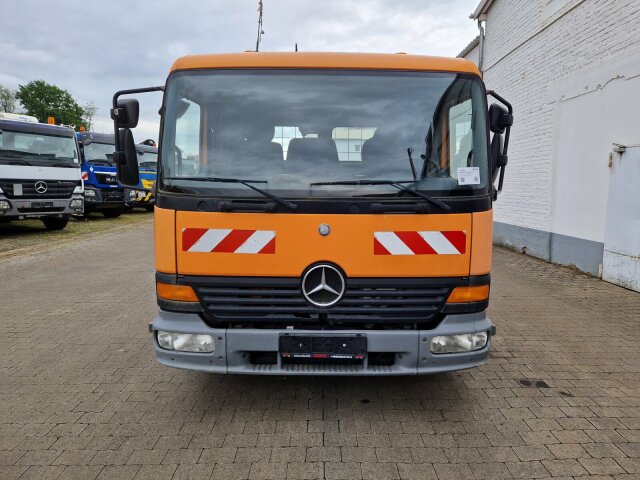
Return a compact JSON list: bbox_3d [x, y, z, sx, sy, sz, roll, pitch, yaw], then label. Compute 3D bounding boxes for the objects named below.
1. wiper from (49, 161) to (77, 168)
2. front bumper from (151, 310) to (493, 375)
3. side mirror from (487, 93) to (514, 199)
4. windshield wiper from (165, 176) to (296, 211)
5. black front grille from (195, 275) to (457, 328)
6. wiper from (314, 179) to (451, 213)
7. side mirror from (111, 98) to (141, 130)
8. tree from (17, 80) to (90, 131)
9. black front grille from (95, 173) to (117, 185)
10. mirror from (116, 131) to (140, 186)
[{"bbox_3d":[-8.781,-2.575,14.500,0.880,0.200,0.140,-6,10,-44],"label":"wiper"},{"bbox_3d":[0.017,0.622,2.724,2.180,0.360,0.420,0,7,0],"label":"front bumper"},{"bbox_3d":[1.254,-0.637,2.903,0.310,0.700,0.160,-5,9,-36],"label":"side mirror"},{"bbox_3d":[-0.549,-0.289,2.640,0.850,0.190,0.110,1,7,4],"label":"windshield wiper"},{"bbox_3d":[0.017,0.373,2.614,1.670,0.310,0.130,0,7,0],"label":"black front grille"},{"bbox_3d":[0.371,-0.273,2.610,0.860,0.190,0.090,0,7,0],"label":"wiper"},{"bbox_3d":[-1.287,-0.839,2.820,0.200,0.200,0.120,4,8,27],"label":"side mirror"},{"bbox_3d":[-23.324,-8.579,37.460,7.000,10.800,7.000,0,7,0],"label":"tree"},{"bbox_3d":[-9.467,-2.783,19.400,1.500,0.480,0.180,-6,9,-42],"label":"black front grille"},{"bbox_3d":[-1.277,-0.557,2.846,0.200,0.380,0.120,4,8,27],"label":"mirror"}]

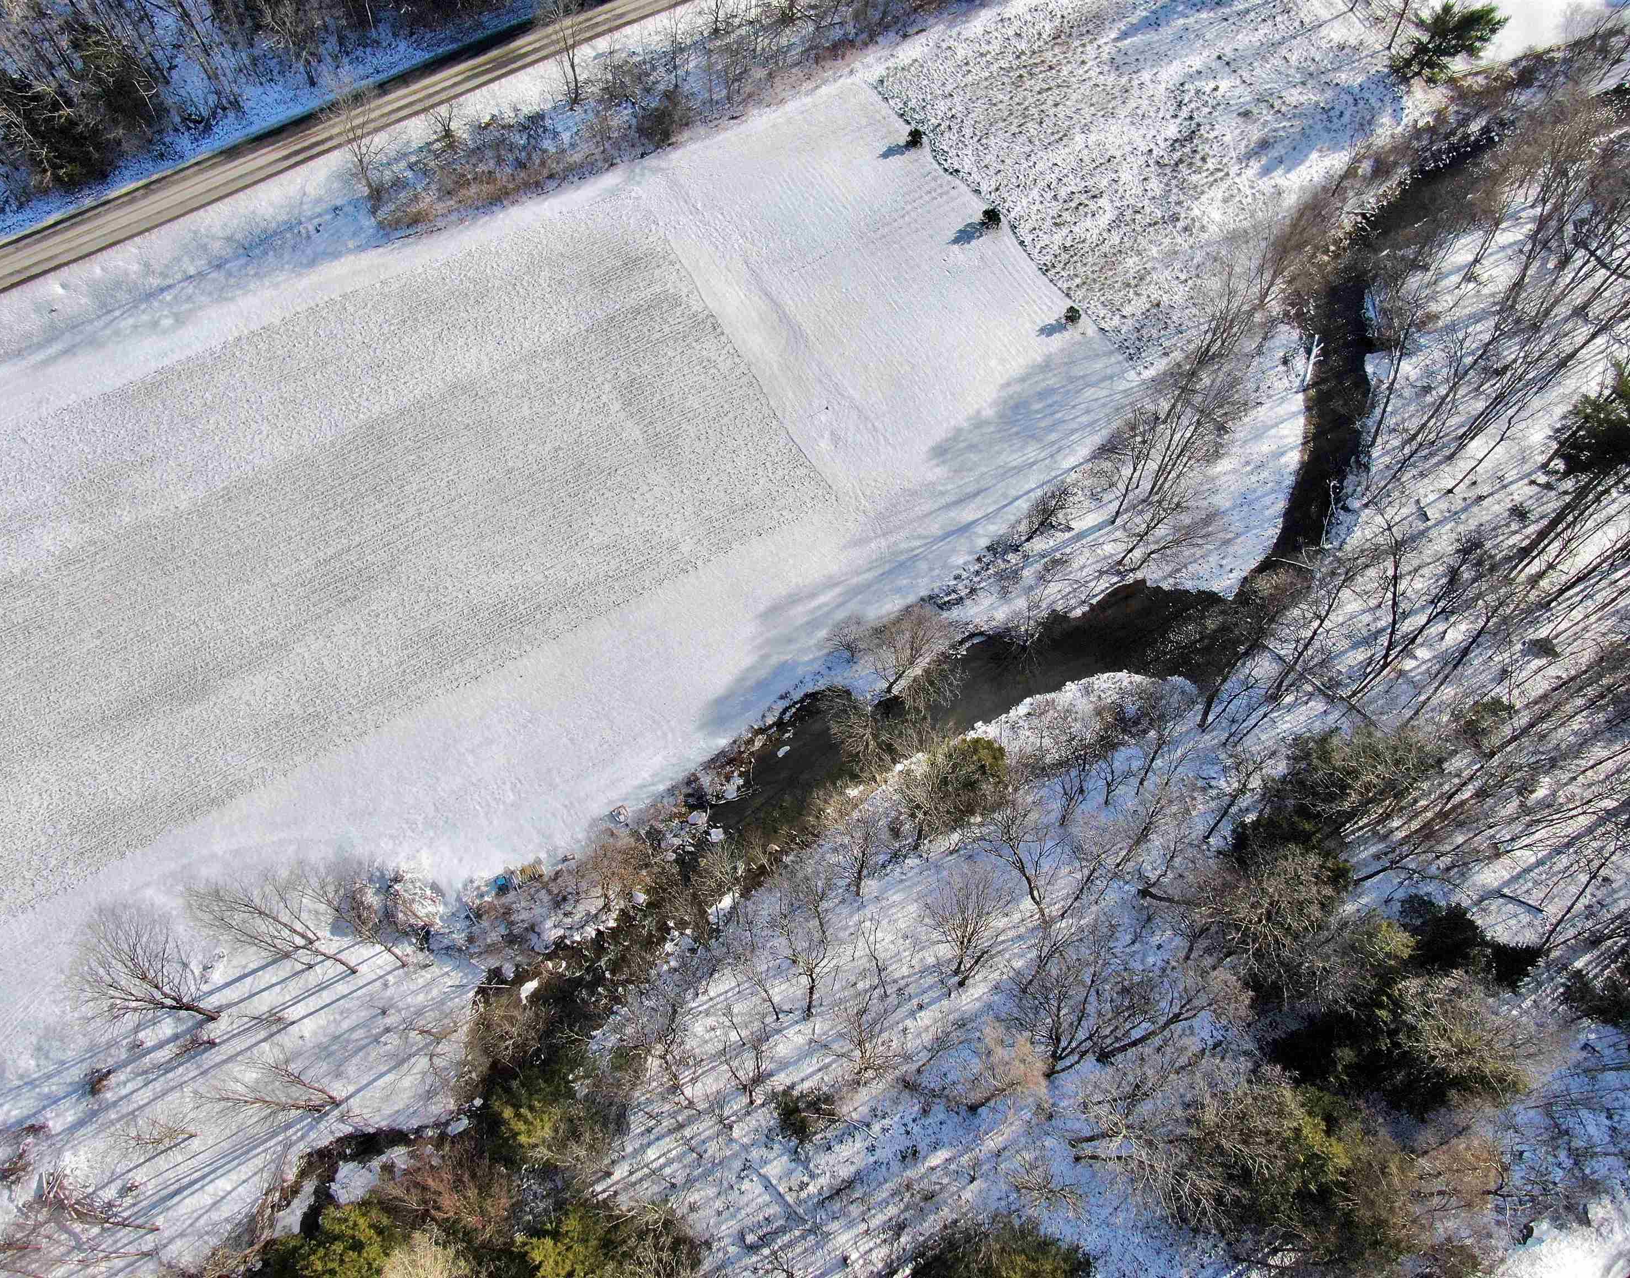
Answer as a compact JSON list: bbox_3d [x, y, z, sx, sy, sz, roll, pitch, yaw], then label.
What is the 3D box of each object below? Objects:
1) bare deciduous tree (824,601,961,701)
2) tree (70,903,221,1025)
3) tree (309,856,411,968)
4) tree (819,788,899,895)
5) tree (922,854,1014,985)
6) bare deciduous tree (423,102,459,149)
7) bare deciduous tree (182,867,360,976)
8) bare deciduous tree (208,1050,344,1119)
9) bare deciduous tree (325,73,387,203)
[{"bbox_3d":[6.810,1.857,102.988,10.613,10.820,9.552,0,63,-1],"label":"bare deciduous tree"},{"bbox_3d":[-47.907,24.816,87.184,8.963,16.956,8.963,0,63,-1],"label":"tree"},{"bbox_3d":[-33.939,21.813,90.396,7.821,14.269,7.821,0,63,-1],"label":"tree"},{"bbox_3d":[3.481,16.497,93.560,6.878,14.303,6.878,0,63,-1],"label":"tree"},{"bbox_3d":[11.443,22.116,89.619,8.005,16.429,8.005,0,63,-1],"label":"tree"},{"bbox_3d":[-42.945,-58.686,135.941,4.560,5.709,4.560,0,63,-1],"label":"bare deciduous tree"},{"bbox_3d":[-38.994,21.436,86.387,7.688,21.642,7.688,0,63,-1],"label":"bare deciduous tree"},{"bbox_3d":[-38.262,32.071,84.322,5.416,15.717,5.416,0,63,-1],"label":"bare deciduous tree"},{"bbox_3d":[-49.403,-53.910,128.484,6.941,14.535,6.941,0,63,-1],"label":"bare deciduous tree"}]

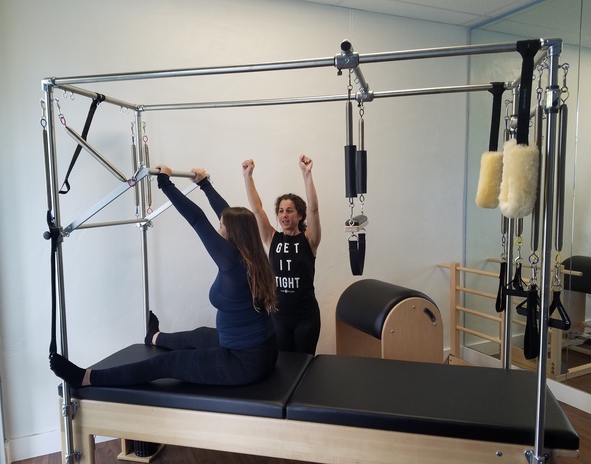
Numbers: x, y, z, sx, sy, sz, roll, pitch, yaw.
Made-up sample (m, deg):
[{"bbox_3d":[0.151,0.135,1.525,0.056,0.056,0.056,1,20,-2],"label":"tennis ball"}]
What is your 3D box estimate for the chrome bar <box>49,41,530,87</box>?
[{"bbox_3d":[-0.120,-0.699,1.951,2.160,0.036,0.036,1,5,14],"label":"chrome bar"}]

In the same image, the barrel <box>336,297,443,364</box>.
[{"bbox_3d":[0.689,0.848,3.476,0.560,0.890,0.610,-3,6,-26],"label":"barrel"}]

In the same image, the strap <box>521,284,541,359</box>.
[{"bbox_3d":[0.904,0.344,1.784,0.062,0.294,0.055,1,5,14],"label":"strap"}]

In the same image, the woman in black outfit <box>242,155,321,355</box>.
[{"bbox_3d":[-0.060,0.442,3.060,0.530,1.870,0.380,1,5,13],"label":"woman in black outfit"}]

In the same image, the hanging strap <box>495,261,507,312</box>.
[{"bbox_3d":[1.100,0.291,2.491,0.058,0.285,0.050,1,5,14],"label":"hanging strap"}]

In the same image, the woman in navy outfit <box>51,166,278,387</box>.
[{"bbox_3d":[-0.602,0.213,2.517,1.060,1.100,0.800,1,5,14],"label":"woman in navy outfit"}]

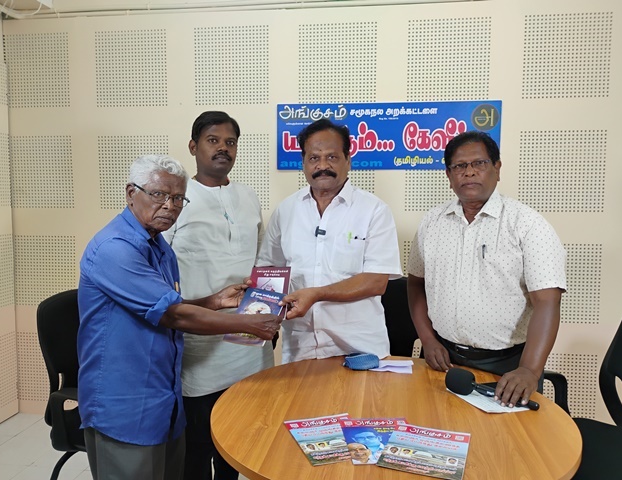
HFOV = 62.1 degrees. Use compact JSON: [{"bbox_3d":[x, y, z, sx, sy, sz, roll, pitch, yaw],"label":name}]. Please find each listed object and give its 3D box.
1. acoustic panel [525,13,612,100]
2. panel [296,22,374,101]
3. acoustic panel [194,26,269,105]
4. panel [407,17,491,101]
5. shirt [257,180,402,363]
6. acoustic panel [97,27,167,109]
[{"bbox_3d":[1.334,-0.959,2.692,0.435,0.435,0.025,1,4,7],"label":"acoustic panel"},{"bbox_3d":[0.144,-0.979,2.846,0.432,0.432,0.020,1,4,7],"label":"panel"},{"bbox_3d":[-0.451,-0.987,2.922,0.432,0.432,0.020,1,4,7],"label":"acoustic panel"},{"bbox_3d":[0.740,-0.970,2.770,0.432,0.432,0.020,1,4,7],"label":"panel"},{"bbox_3d":[0.077,0.121,2.052,0.560,0.720,0.320,1,4,12],"label":"shirt"},{"bbox_3d":[-1.046,-0.996,2.998,0.432,0.432,0.020,1,4,7],"label":"acoustic panel"}]

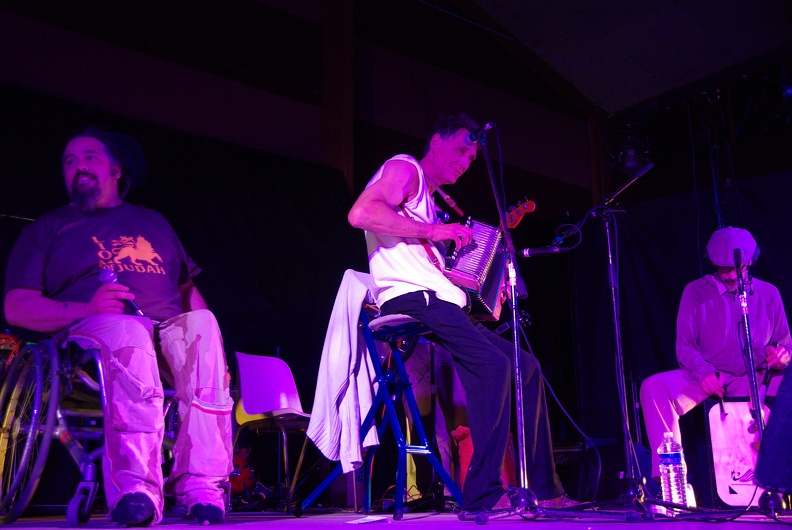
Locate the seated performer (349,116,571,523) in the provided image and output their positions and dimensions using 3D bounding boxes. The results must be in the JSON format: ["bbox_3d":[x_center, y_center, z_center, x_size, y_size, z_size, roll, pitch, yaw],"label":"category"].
[{"bbox_3d":[0.222,0.158,3.365,0.700,1.440,0.550,-6,-13,21],"label":"seated performer"}]

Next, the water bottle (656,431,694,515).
[{"bbox_3d":[1.039,0.761,3.496,0.090,0.300,0.090,-1,-12,0],"label":"water bottle"}]

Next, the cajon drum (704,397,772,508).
[{"bbox_3d":[1.519,0.822,4.208,0.300,0.480,0.300,0,-13,-4],"label":"cajon drum"}]

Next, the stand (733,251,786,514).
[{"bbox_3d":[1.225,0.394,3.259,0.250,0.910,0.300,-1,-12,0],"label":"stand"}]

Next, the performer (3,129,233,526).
[{"bbox_3d":[-0.818,0.165,3.090,0.620,1.330,0.820,6,-14,-28],"label":"performer"}]

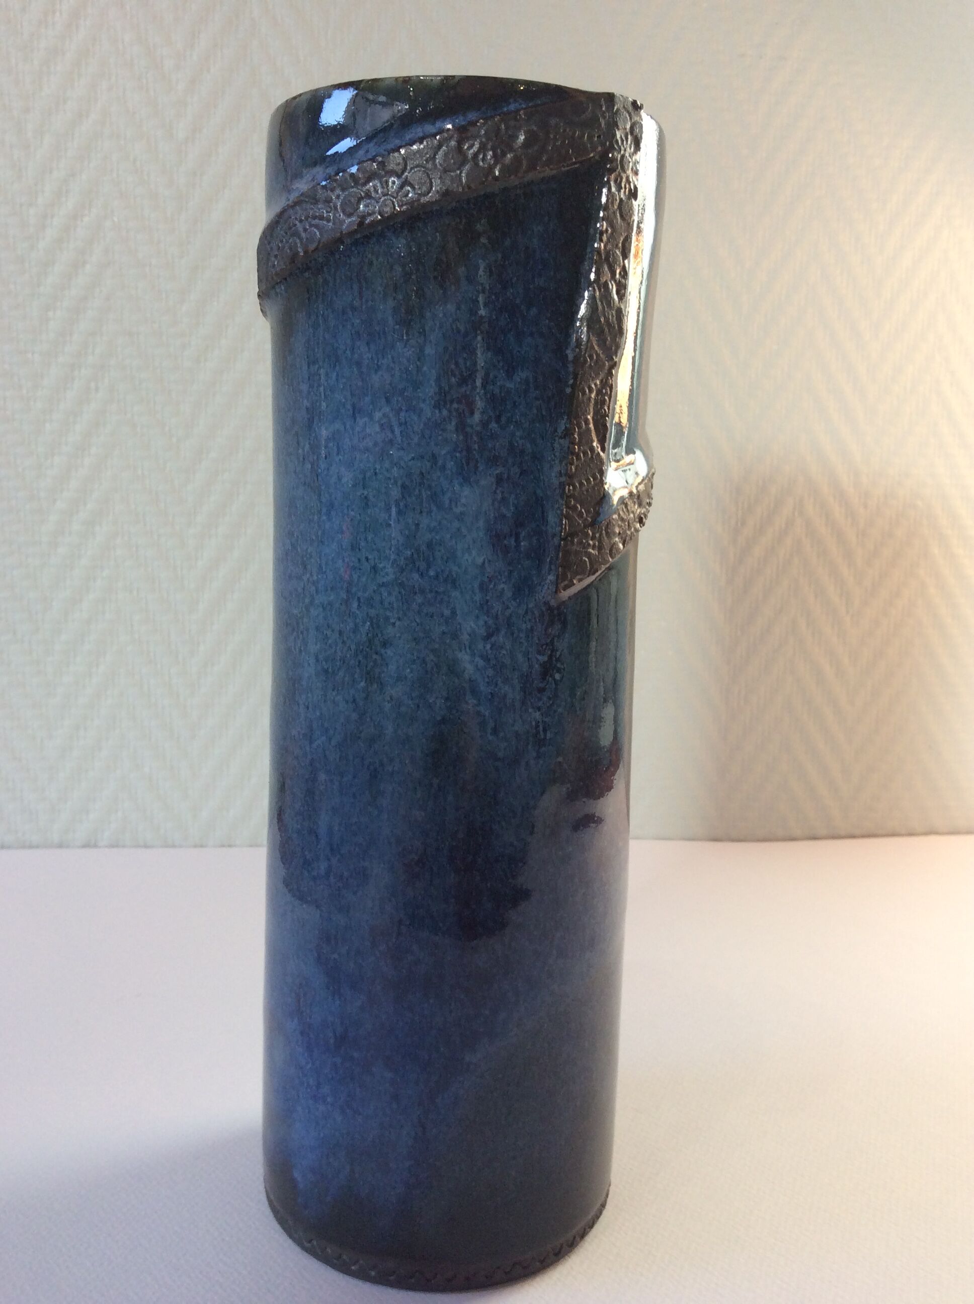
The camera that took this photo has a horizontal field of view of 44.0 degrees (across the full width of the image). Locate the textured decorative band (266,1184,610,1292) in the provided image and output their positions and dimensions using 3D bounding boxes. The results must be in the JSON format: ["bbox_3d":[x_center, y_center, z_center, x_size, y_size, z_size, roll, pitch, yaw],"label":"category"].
[{"bbox_3d":[-0.012,0.135,0.316,0.088,0.009,0.088,0,7,-2],"label":"textured decorative band"}]

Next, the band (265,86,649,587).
[{"bbox_3d":[-0.007,-0.068,0.289,0.097,0.104,0.093,0,7,-1],"label":"band"}]

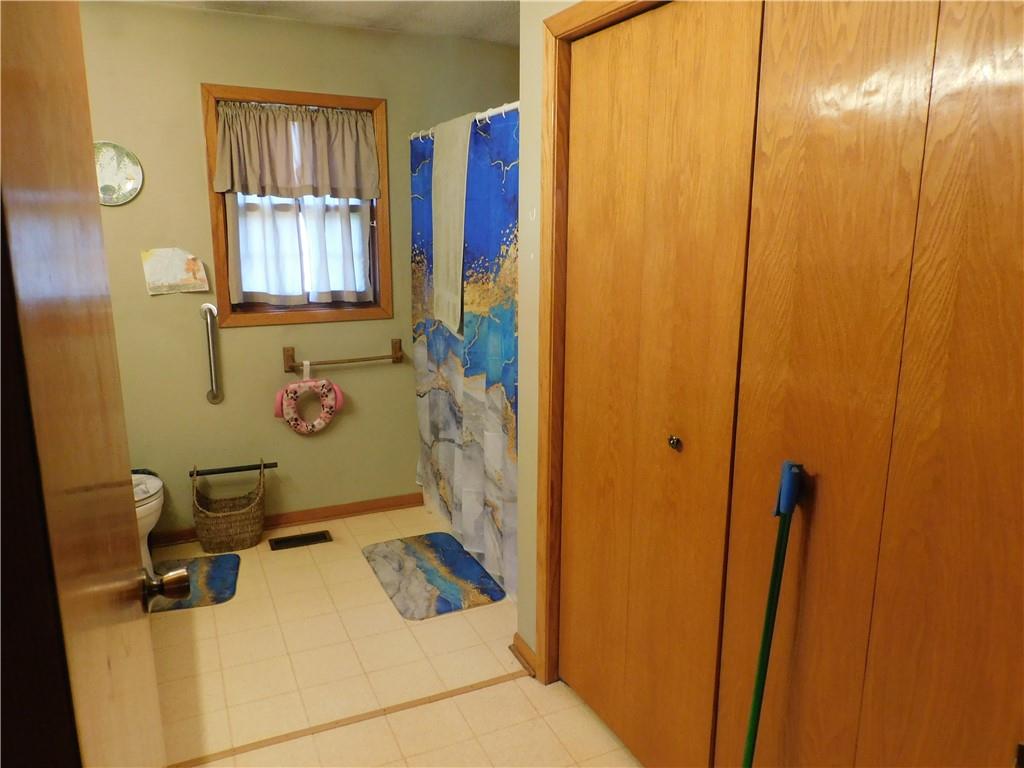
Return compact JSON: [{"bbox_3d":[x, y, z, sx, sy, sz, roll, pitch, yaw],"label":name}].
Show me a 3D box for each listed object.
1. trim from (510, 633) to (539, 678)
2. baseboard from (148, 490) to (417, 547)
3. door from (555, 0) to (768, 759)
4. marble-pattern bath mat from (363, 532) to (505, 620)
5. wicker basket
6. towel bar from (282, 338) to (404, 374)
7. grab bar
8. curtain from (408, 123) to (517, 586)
[{"bbox_3d":[0.047,0.954,2.522,0.022,0.064,0.200,-5,12,-25],"label":"trim"},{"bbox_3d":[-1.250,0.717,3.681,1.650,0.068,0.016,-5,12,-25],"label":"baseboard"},{"bbox_3d":[0.341,0.075,1.906,0.035,2.008,0.750,-5,12,-25],"label":"door"},{"bbox_3d":[-0.381,0.840,3.219,0.448,0.013,0.755,-5,12,-25],"label":"marble-pattern bath mat"},{"bbox_3d":[-1.369,0.583,3.450,0.325,0.420,0.215,-5,12,-25],"label":"wicker basket"},{"bbox_3d":[-0.853,-0.142,3.666,0.612,0.126,0.080,-5,12,-25],"label":"towel bar"},{"bbox_3d":[-1.429,-0.139,3.390,0.075,0.480,0.076,-5,12,-25],"label":"grab bar"},{"bbox_3d":[-0.220,-0.216,3.188,0.120,1.870,1.410,-5,12,-25],"label":"curtain"}]

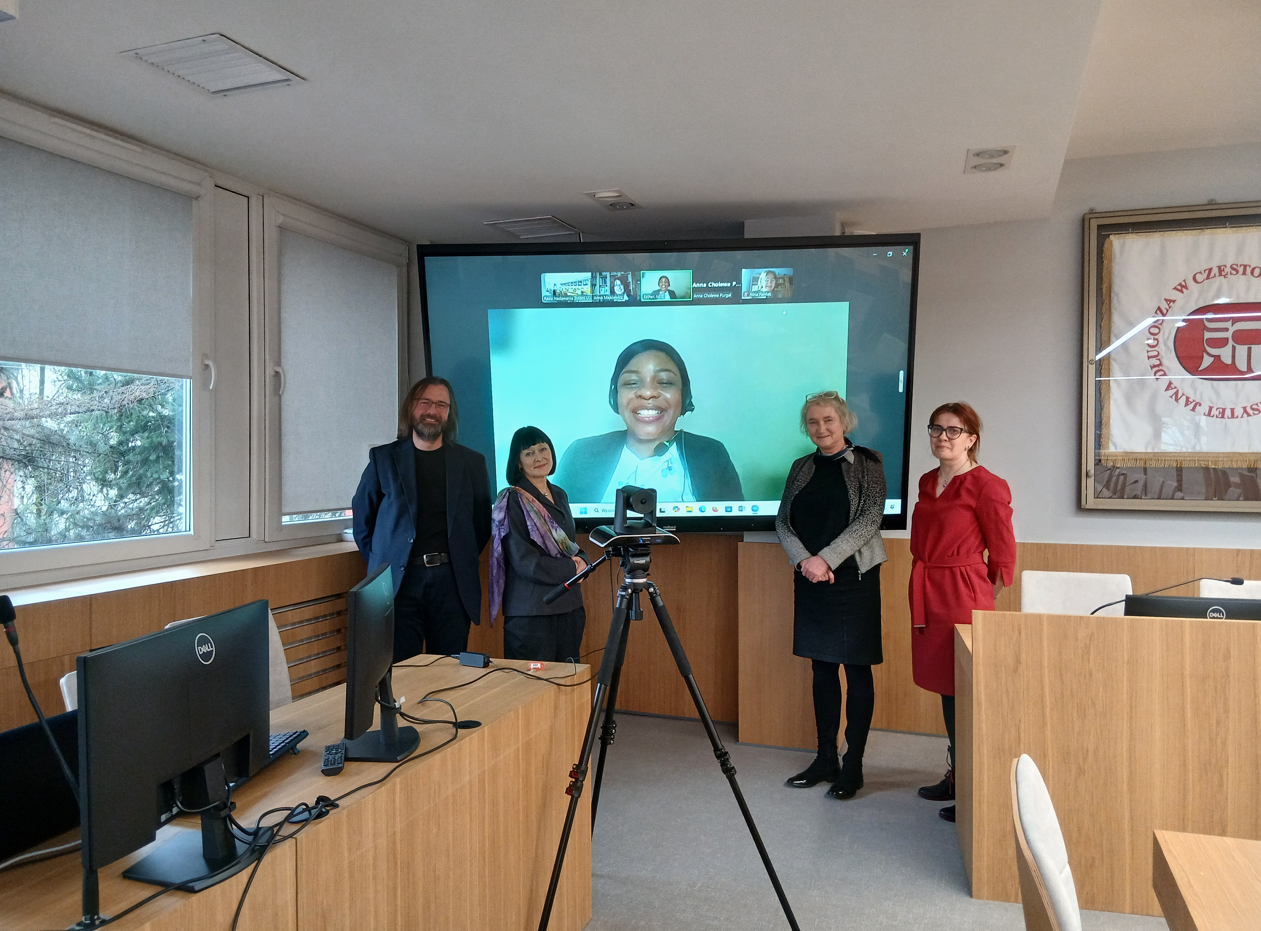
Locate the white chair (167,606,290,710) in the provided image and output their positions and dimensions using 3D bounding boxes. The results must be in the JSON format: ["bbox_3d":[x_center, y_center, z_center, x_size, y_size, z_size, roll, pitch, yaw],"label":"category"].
[{"bbox_3d":[-1.064,0.912,2.911,0.540,0.910,0.470,0,1,18],"label":"white chair"}]

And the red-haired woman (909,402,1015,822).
[{"bbox_3d":[1.313,0.548,3.728,0.420,1.595,0.320,1,1,41],"label":"red-haired woman"}]

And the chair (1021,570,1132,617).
[{"bbox_3d":[1.728,0.891,3.610,0.470,0.910,0.540,0,1,19],"label":"chair"}]

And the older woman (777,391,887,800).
[{"bbox_3d":[0.850,0.516,3.978,0.460,1.656,0.320,0,1,25],"label":"older woman"}]

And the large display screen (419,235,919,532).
[{"bbox_3d":[0.176,-0.349,4.379,2.220,1.345,0.100,-1,13,2],"label":"large display screen"}]

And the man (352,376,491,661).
[{"bbox_3d":[-0.904,0.482,4.107,0.600,1.735,0.360,0,1,-17],"label":"man"}]

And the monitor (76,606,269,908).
[{"bbox_3d":[-0.670,0.436,1.515,0.180,0.374,0.500,0,1,7],"label":"monitor"}]

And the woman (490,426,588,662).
[{"bbox_3d":[-0.393,0.588,4.089,0.420,1.519,0.310,-1,1,-31],"label":"woman"}]

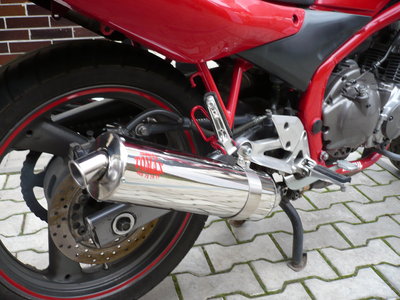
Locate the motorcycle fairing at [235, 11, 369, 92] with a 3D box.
[{"bbox_3d":[0.265,-0.234,0.969,0.470,0.200,0.085,-16,27,-32],"label":"motorcycle fairing"}]

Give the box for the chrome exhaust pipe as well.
[{"bbox_3d":[-0.029,0.062,0.772,0.450,0.112,0.112,16,8,-43],"label":"chrome exhaust pipe"}]

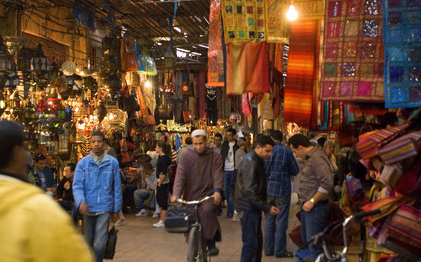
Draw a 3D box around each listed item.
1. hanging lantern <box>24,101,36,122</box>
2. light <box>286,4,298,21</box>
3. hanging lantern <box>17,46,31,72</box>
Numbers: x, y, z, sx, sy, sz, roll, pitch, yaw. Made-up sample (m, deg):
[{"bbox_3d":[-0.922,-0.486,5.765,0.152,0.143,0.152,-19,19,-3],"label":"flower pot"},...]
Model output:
[{"bbox_3d":[-2.785,-0.302,9.400,0.190,0.310,0.190,0,0,-22],"label":"hanging lantern"},{"bbox_3d":[0.675,-0.975,5.000,0.090,0.140,0.090,0,0,0],"label":"light"},{"bbox_3d":[-2.770,-1.074,9.000,0.210,0.390,0.210,0,0,-22],"label":"hanging lantern"}]

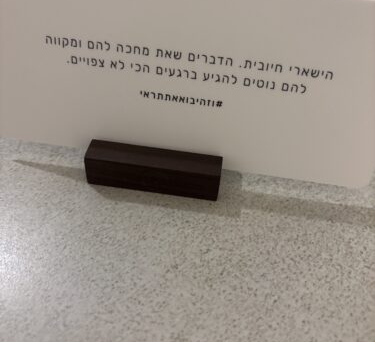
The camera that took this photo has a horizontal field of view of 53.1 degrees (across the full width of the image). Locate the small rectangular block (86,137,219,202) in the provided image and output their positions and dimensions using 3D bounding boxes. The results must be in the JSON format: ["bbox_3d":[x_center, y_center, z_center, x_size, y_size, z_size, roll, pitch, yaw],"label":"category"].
[{"bbox_3d":[-0.013,-0.005,0.161,0.054,0.015,0.024,8,45,2],"label":"small rectangular block"}]

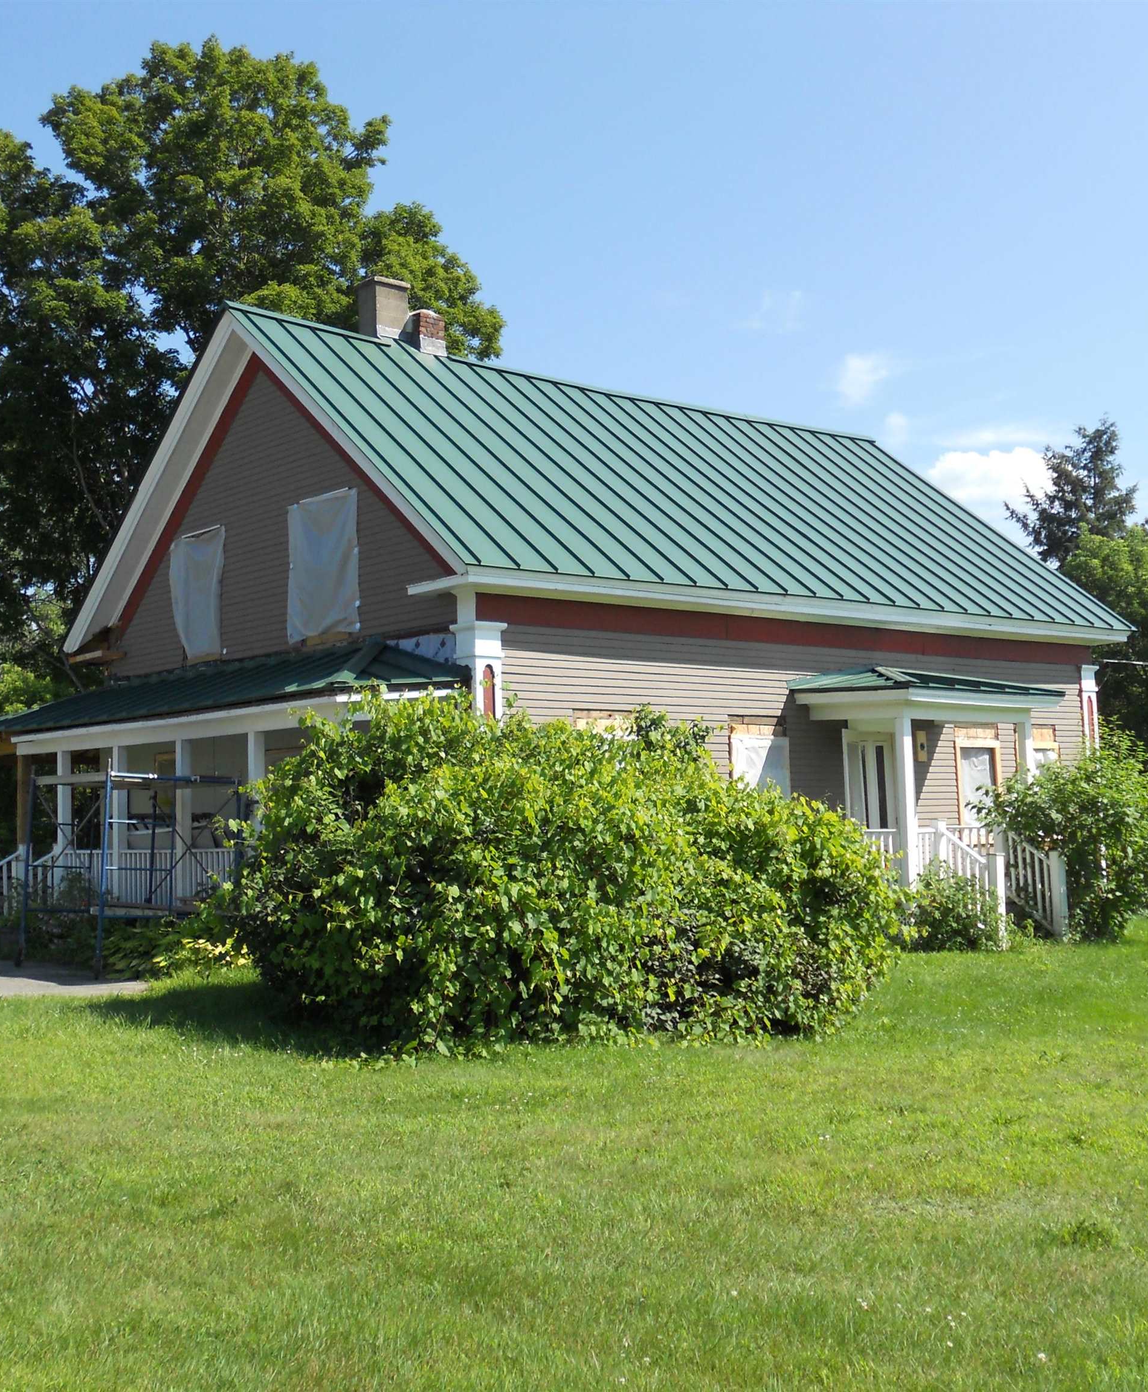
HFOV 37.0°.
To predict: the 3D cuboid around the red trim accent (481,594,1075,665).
[{"bbox_3d":[3.816,-0.829,24.438,13.450,0.346,0.055,2,-6,-43],"label":"red trim accent"}]

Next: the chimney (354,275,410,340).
[{"bbox_3d":[-2.814,-5.590,25.300,0.637,1.065,0.519,2,-6,-43],"label":"chimney"}]

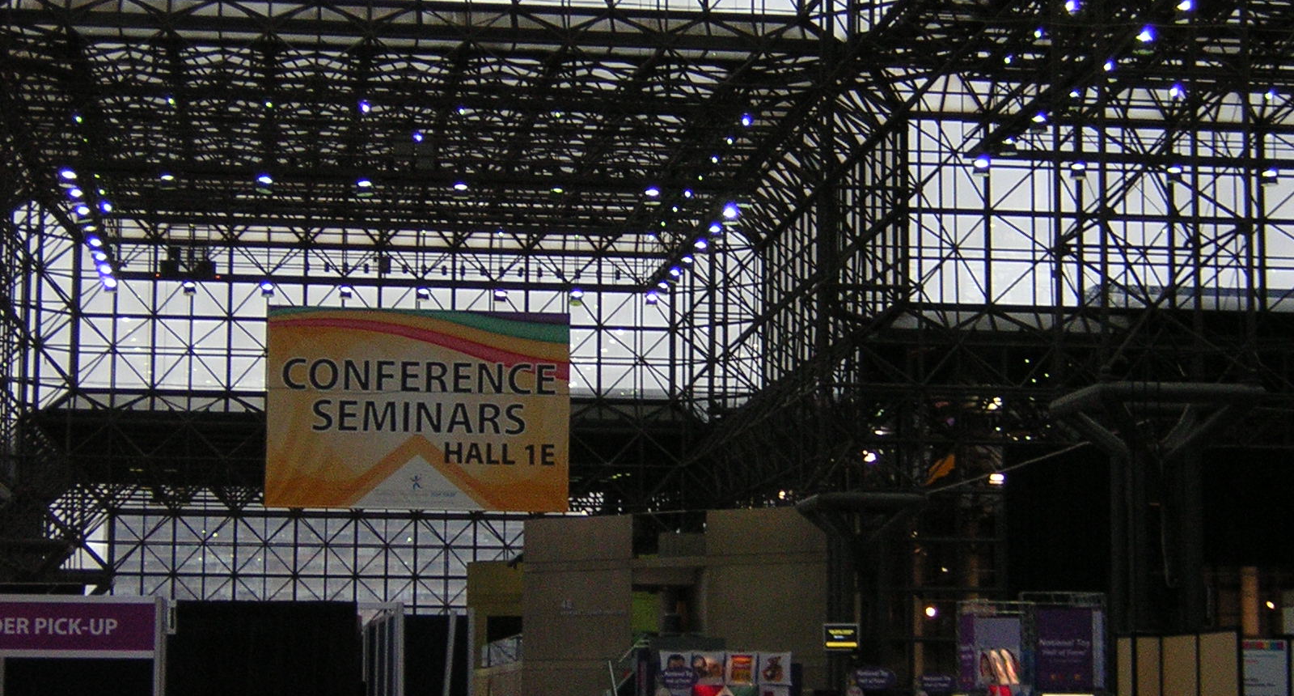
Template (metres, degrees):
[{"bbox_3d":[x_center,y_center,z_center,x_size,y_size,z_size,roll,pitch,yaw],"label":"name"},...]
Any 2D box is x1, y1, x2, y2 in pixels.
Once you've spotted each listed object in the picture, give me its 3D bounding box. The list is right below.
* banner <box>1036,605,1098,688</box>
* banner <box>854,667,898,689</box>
[{"bbox_3d":[8.151,5.854,51.022,1.170,1.630,0.050,1,-8,-8],"label":"banner"},{"bbox_3d":[4.462,6.446,51.102,0.860,0.460,0.050,1,-8,-8],"label":"banner"}]

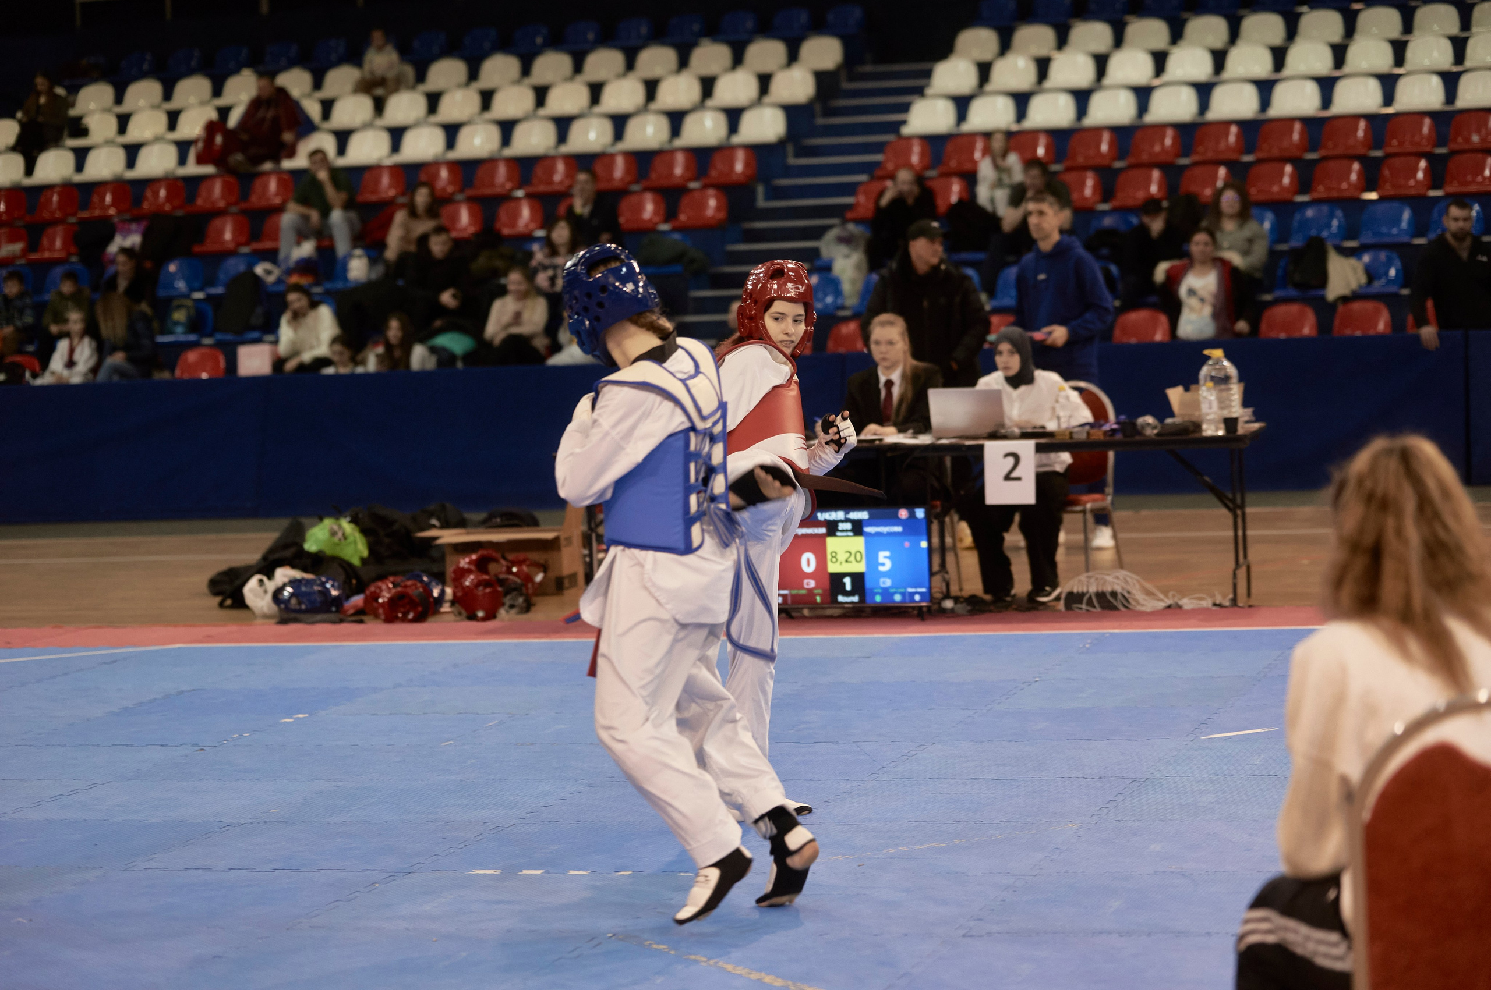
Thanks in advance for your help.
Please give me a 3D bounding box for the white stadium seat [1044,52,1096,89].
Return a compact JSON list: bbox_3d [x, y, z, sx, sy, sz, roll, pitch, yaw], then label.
[{"bbox_3d":[2.668,-3.488,30.598,0.400,0.330,0.390,-1,4,15],"label":"white stadium seat"}]

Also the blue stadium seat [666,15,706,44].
[{"bbox_3d":[-0.573,-4.137,33.275,0.395,0.310,0.380,-1,3,15],"label":"blue stadium seat"}]

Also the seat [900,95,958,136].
[{"bbox_3d":[1.505,-3.105,30.560,0.390,0.310,0.370,-1,4,16],"label":"seat"}]

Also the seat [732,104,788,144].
[{"bbox_3d":[0.107,-2.877,28.924,0.390,0.302,0.365,-1,4,16],"label":"seat"}]

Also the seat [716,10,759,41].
[{"bbox_3d":[-0.078,-4.188,33.316,0.400,0.330,0.390,-1,4,15],"label":"seat"}]

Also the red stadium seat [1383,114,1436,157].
[{"bbox_3d":[4.884,-2.644,27.413,0.400,0.310,0.350,-2,4,15],"label":"red stadium seat"}]

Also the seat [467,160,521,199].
[{"bbox_3d":[-1.945,-2.434,28.804,0.400,0.300,0.380,-2,4,15],"label":"seat"}]

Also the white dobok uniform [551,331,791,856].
[{"bbox_3d":[-0.170,0.255,8.728,0.480,1.243,0.450,0,4,30],"label":"white dobok uniform"}]

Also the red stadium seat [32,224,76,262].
[{"bbox_3d":[-5.319,-1.934,28.606,0.390,0.302,0.365,-1,4,16],"label":"red stadium seat"}]

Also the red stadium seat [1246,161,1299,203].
[{"bbox_3d":[3.838,-2.282,27.257,0.395,0.310,0.380,-1,3,15],"label":"red stadium seat"}]

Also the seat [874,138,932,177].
[{"bbox_3d":[1.206,-2.575,28.448,0.400,0.310,0.350,-2,4,15],"label":"seat"}]

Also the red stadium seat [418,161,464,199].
[{"bbox_3d":[-2.469,-2.528,29.977,0.400,0.330,0.390,-1,4,15],"label":"red stadium seat"}]

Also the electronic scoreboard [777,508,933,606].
[{"bbox_3d":[0.412,0.258,15.689,0.730,0.420,0.090,-1,4,16],"label":"electronic scoreboard"}]

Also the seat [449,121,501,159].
[{"bbox_3d":[-2.173,-2.833,29.806,0.400,0.300,0.380,-2,4,15],"label":"seat"}]

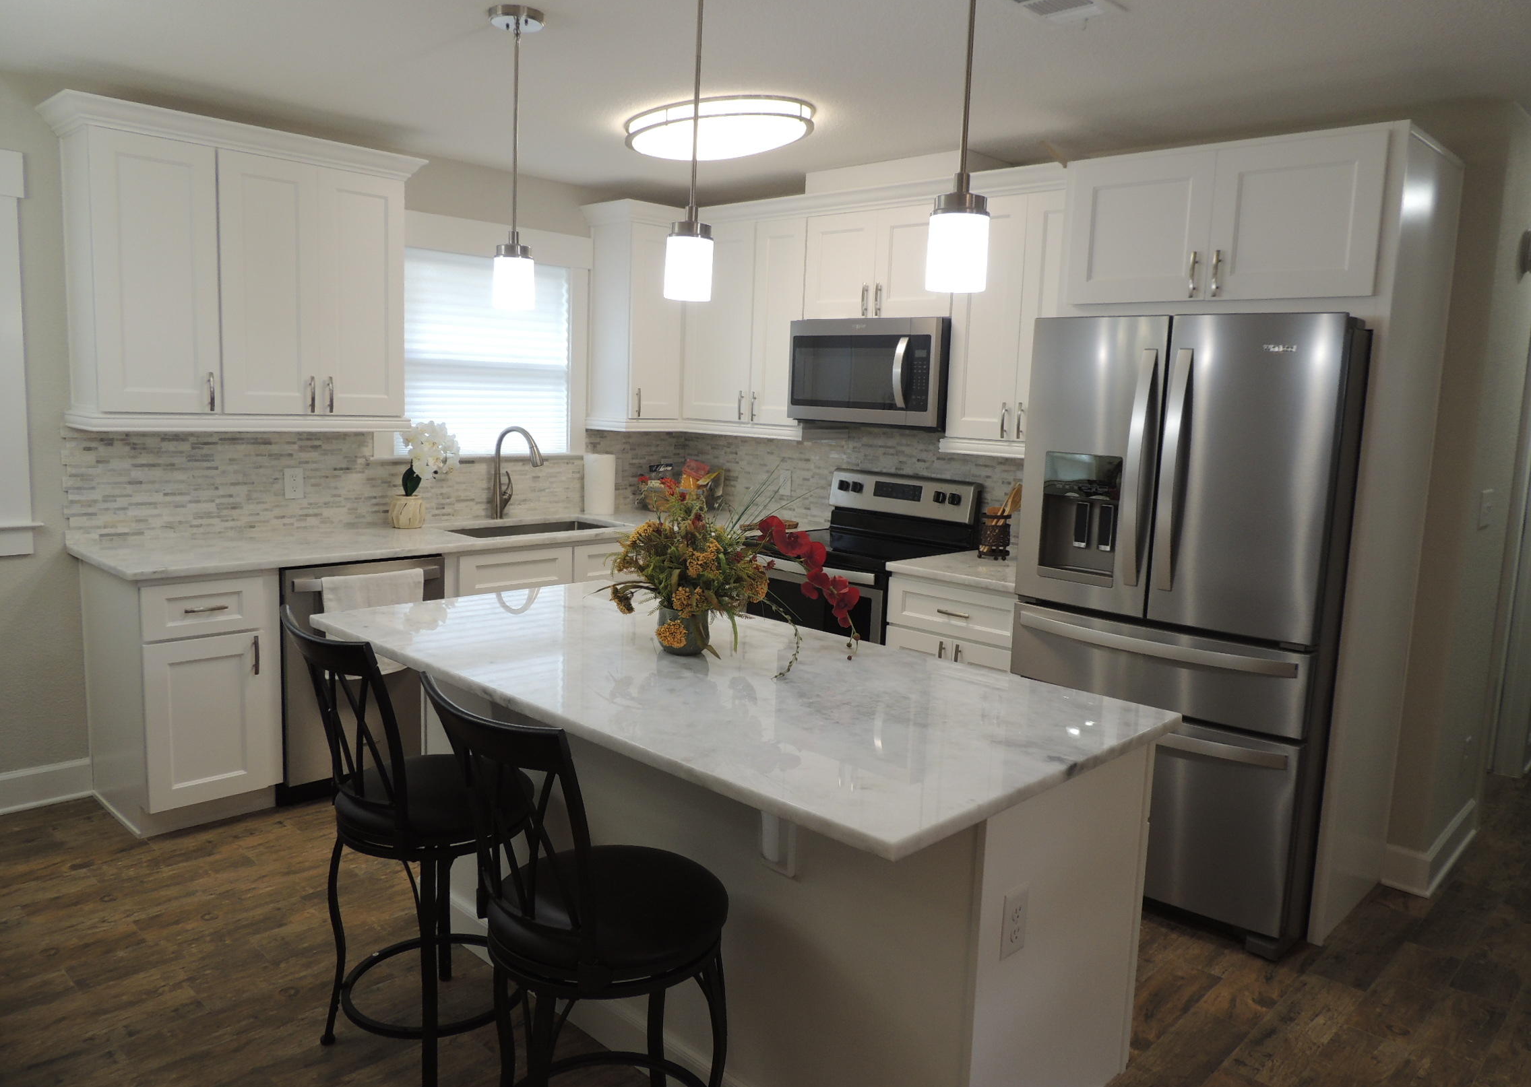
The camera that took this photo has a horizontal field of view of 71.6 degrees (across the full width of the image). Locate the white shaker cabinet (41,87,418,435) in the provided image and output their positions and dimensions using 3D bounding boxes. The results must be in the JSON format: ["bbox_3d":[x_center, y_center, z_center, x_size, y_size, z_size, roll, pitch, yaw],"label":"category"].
[{"bbox_3d":[-1.868,-0.935,3.856,0.380,1.039,1.185,10,11,43],"label":"white shaker cabinet"}]

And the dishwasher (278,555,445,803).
[{"bbox_3d":[-1.653,0.458,4.068,0.640,0.865,0.607,10,11,43],"label":"dishwasher"}]

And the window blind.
[{"bbox_3d":[-1.263,-0.851,4.813,0.045,0.880,0.887,10,11,43],"label":"window blind"}]

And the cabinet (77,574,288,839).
[{"bbox_3d":[-2.021,0.486,3.689,0.627,0.872,0.419,10,11,43],"label":"cabinet"}]

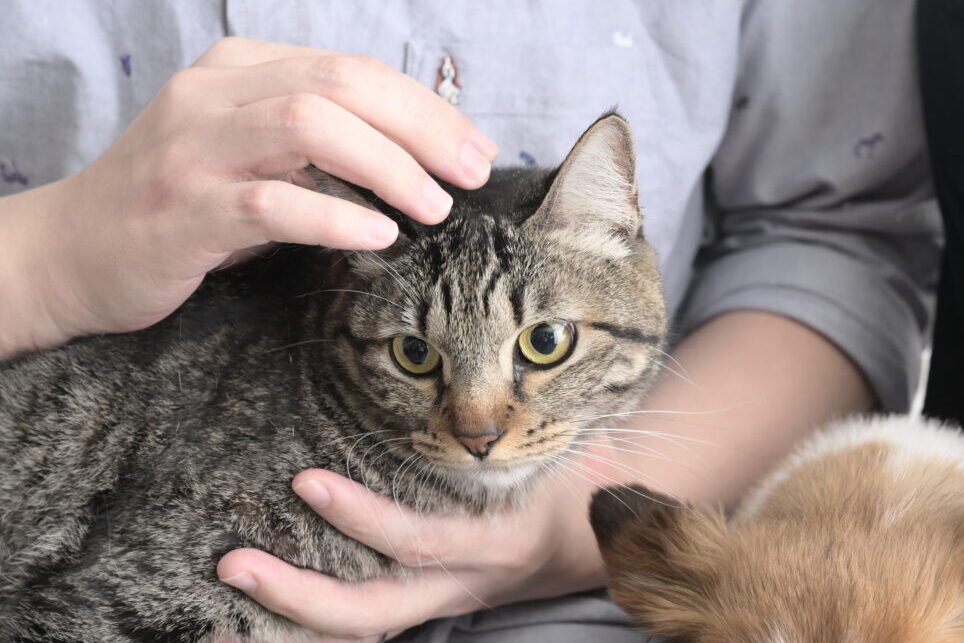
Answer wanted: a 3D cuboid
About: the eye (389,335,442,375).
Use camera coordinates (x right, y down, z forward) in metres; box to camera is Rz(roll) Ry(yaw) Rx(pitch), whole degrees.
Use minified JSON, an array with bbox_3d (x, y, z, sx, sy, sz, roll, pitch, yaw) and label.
[{"bbox_3d":[-0.021,0.011,0.595,0.017,0.013,0.009,7,8,11],"label":"eye"}]

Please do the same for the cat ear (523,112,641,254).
[{"bbox_3d":[0.034,-0.045,0.622,0.037,0.047,0.026,6,5,-8],"label":"cat ear"}]

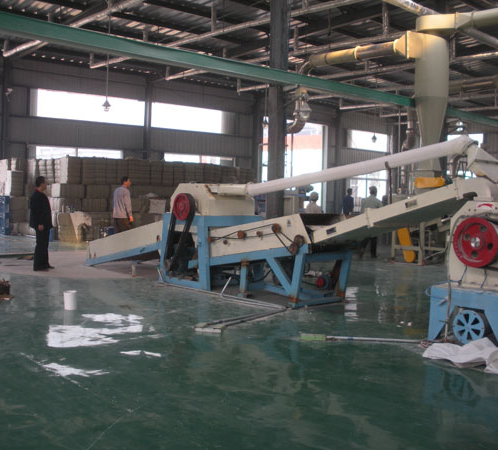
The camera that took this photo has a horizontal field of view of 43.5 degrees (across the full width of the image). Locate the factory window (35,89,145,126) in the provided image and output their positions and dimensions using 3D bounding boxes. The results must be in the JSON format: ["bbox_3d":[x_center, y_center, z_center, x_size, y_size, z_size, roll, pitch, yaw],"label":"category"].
[{"bbox_3d":[-5.650,-4.240,22.760,4.450,1.020,0.150,-1,4,-41],"label":"factory window"}]

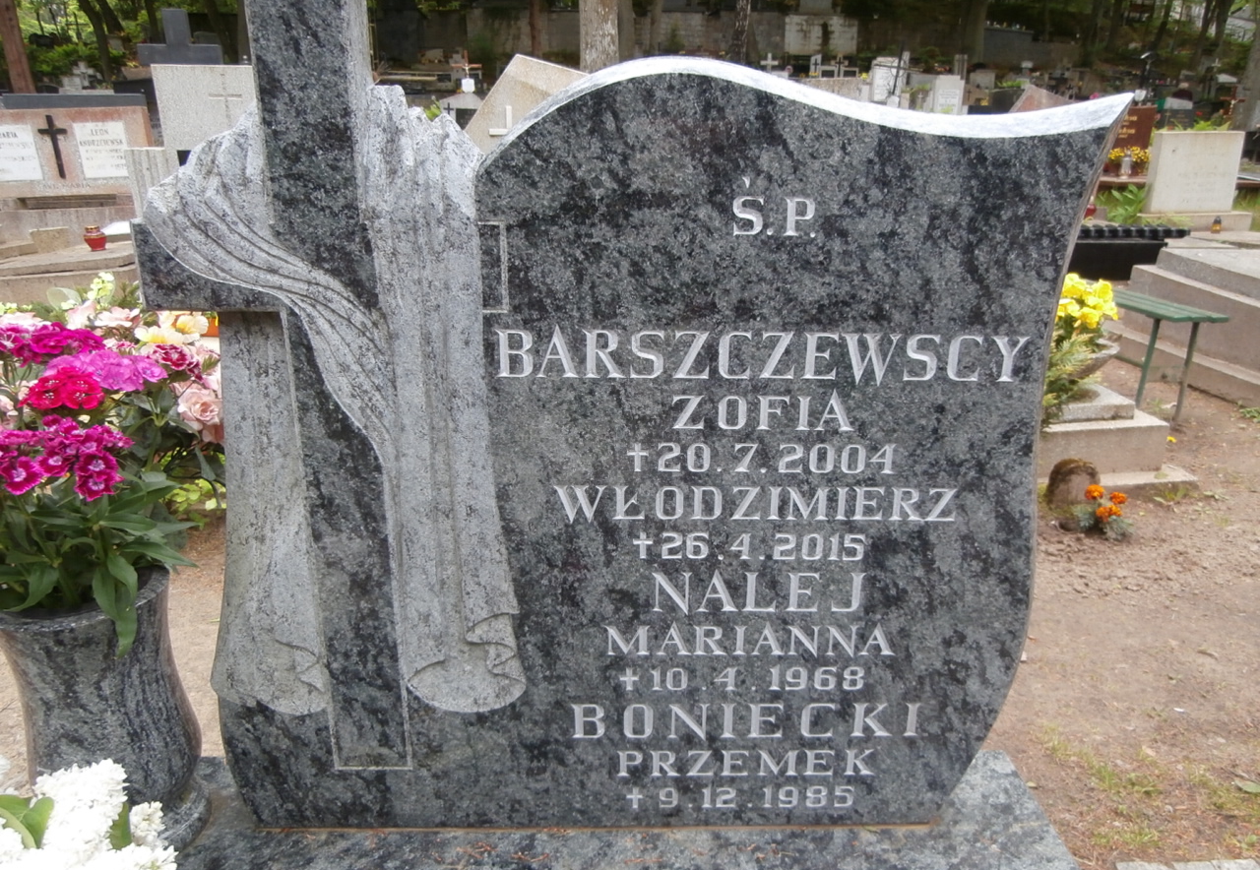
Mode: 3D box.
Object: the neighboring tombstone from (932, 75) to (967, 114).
[{"bbox_3d":[4.621,-4.834,12.600,0.500,0.680,0.180,0,16,0],"label":"neighboring tombstone"}]

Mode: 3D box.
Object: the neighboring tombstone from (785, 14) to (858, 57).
[{"bbox_3d":[3.945,-8.224,18.000,1.480,0.760,0.250,0,16,0],"label":"neighboring tombstone"}]

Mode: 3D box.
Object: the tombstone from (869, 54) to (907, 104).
[{"bbox_3d":[3.786,-5.199,12.800,0.550,0.720,0.170,0,16,0],"label":"tombstone"}]

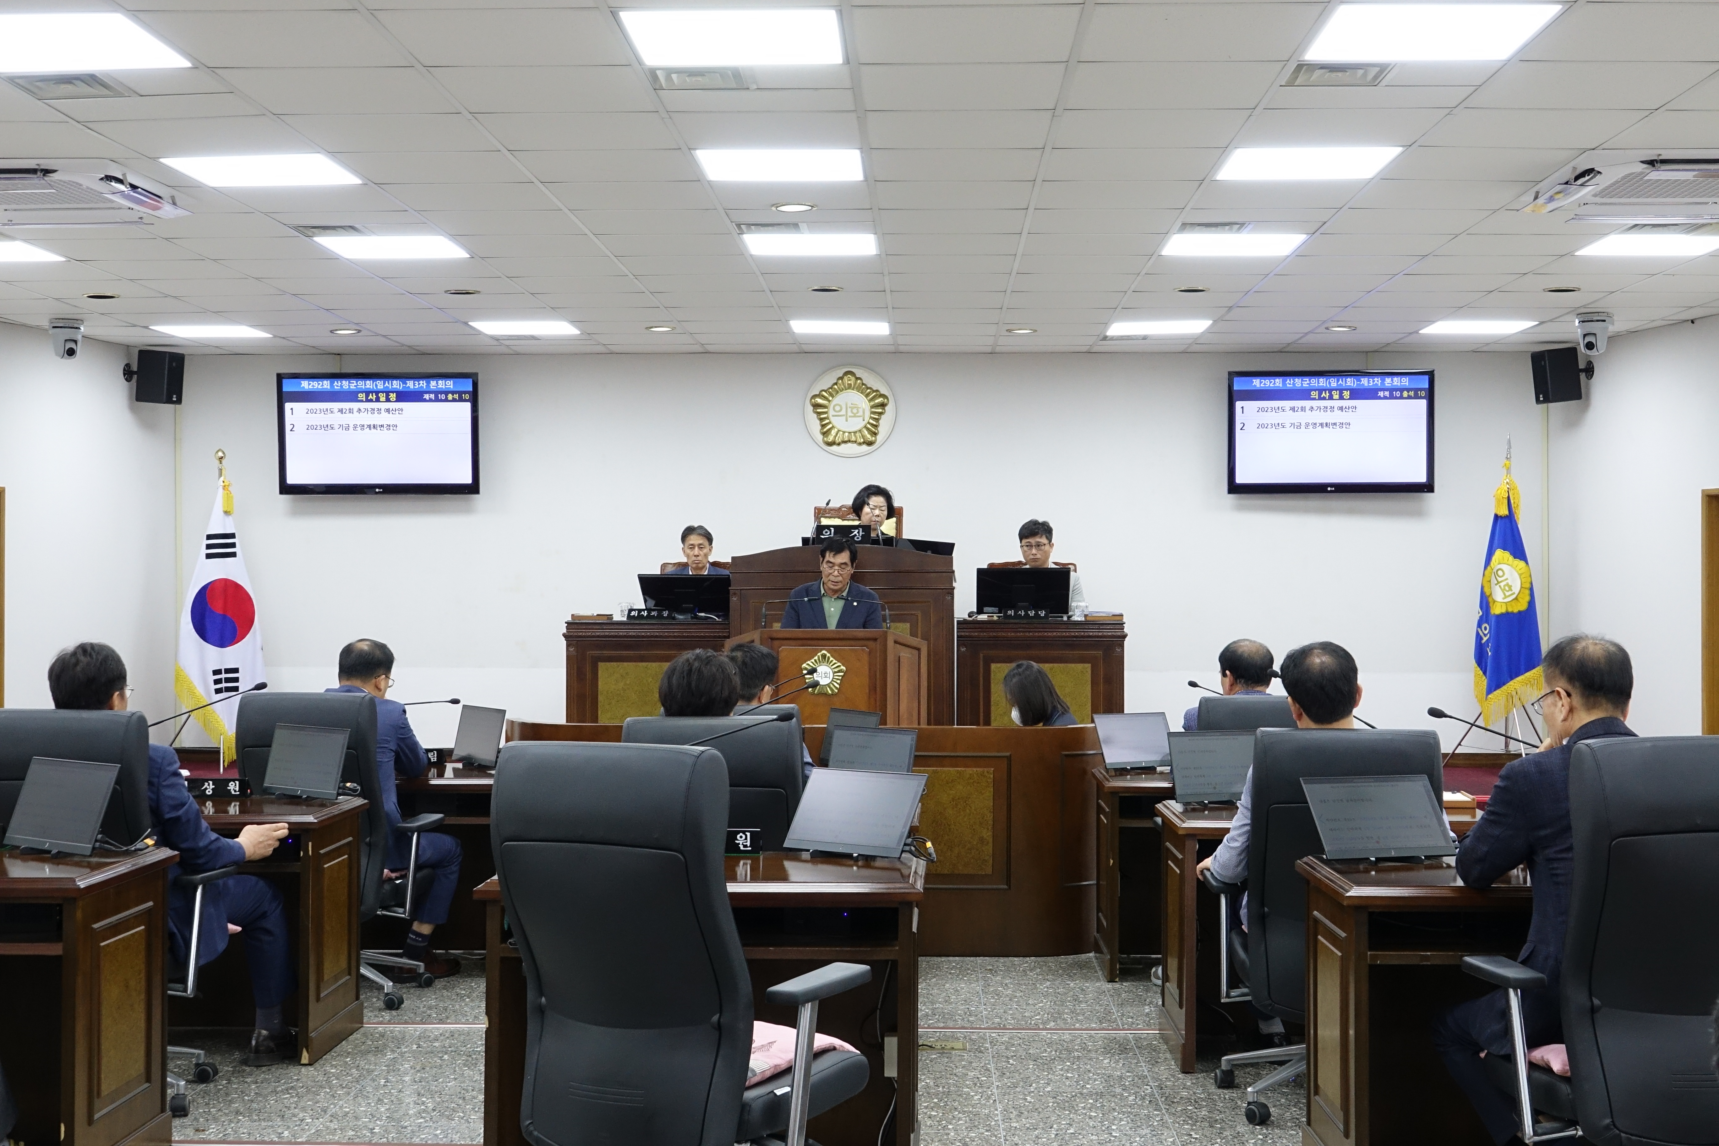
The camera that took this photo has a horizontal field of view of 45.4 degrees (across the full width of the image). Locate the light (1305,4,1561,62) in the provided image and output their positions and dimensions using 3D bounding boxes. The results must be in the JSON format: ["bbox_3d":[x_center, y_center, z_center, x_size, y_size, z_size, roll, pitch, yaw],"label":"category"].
[{"bbox_3d":[1.526,-1.460,5.507,0.600,0.060,0.590,0,0,2],"label":"light"}]

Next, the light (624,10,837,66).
[{"bbox_3d":[-0.334,-1.469,5.571,0.600,0.050,0.600,0,0,2],"label":"light"}]

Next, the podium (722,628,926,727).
[{"bbox_3d":[-0.147,0.884,9.160,0.910,1.240,0.500,0,0,2],"label":"podium"}]

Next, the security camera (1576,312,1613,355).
[{"bbox_3d":[4.066,-1.312,11.352,0.190,0.240,0.190,0,0,33],"label":"security camera"}]

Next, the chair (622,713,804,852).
[{"bbox_3d":[-0.374,0.916,5.850,0.670,1.085,0.680,0,0,5],"label":"chair"}]

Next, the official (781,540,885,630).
[{"bbox_3d":[-0.125,0.680,9.800,0.520,1.690,0.360,0,0,2],"label":"official"}]

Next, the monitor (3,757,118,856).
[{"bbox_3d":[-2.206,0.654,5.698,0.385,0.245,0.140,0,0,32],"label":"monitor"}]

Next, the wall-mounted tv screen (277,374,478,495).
[{"bbox_3d":[-3.088,-0.891,13.200,1.295,0.785,0.080,0,5,2],"label":"wall-mounted tv screen"}]

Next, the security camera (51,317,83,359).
[{"bbox_3d":[-4.522,-1.338,11.716,0.175,0.230,0.180,0,0,-35],"label":"security camera"}]

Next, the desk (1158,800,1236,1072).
[{"bbox_3d":[1.543,1.158,6.581,1.110,0.765,0.610,0,0,2],"label":"desk"}]

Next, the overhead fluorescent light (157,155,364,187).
[{"bbox_3d":[-2.147,-1.463,7.391,0.600,0.060,0.590,0,0,2],"label":"overhead fluorescent light"}]

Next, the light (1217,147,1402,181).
[{"bbox_3d":[1.575,-1.462,7.247,0.600,0.050,0.600,0,0,2],"label":"light"}]

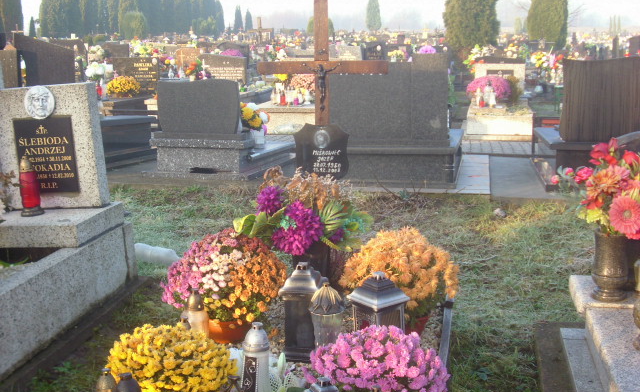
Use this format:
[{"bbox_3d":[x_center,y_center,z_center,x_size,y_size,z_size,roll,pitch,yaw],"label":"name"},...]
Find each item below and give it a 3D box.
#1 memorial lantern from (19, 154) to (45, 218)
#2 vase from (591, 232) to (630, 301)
[{"bbox_3d":[-1.599,-0.060,4.610,0.118,0.333,0.118,0,11,0],"label":"memorial lantern"},{"bbox_3d":[1.317,0.318,3.780,0.170,0.305,0.170,2,12,11],"label":"vase"}]

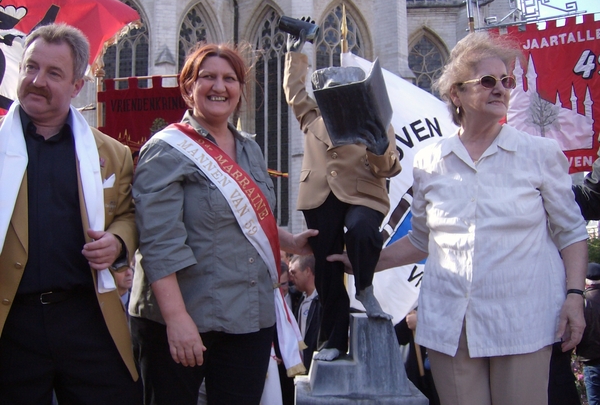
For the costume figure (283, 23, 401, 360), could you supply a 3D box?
[{"bbox_3d":[0.145,-0.063,2.186,0.400,1.170,0.430,-1,-6,8],"label":"costume figure"}]

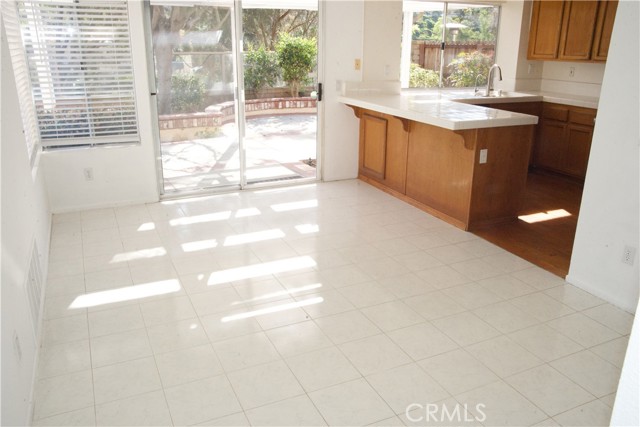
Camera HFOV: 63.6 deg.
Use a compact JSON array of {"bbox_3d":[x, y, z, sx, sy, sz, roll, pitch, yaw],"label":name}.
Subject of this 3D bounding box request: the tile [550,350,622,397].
[{"bbox_3d":[1.360,0.797,2.579,0.300,0.010,0.300,-8,20,-24],"label":"tile"}]

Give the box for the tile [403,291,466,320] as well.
[{"bbox_3d":[0.708,0.573,3.222,0.300,0.010,0.300,-8,20,-23],"label":"tile"}]

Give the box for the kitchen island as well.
[{"bbox_3d":[1.050,-0.610,5.199,0.898,0.940,1.933,-8,20,-24],"label":"kitchen island"}]

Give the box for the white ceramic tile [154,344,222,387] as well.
[{"bbox_3d":[-0.667,0.770,2.623,0.300,0.010,0.300,-8,20,-23],"label":"white ceramic tile"}]

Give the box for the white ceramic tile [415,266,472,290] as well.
[{"bbox_3d":[0.869,0.456,3.645,0.302,0.010,0.302,-8,20,-23],"label":"white ceramic tile"}]

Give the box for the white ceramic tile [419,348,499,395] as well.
[{"bbox_3d":[0.690,0.792,2.584,0.300,0.010,0.300,-8,20,-24],"label":"white ceramic tile"}]

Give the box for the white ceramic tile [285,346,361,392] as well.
[{"bbox_3d":[0.012,0.783,2.599,0.300,0.010,0.300,-8,20,-24],"label":"white ceramic tile"}]

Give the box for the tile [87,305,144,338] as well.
[{"bbox_3d":[-1.194,0.632,3.028,0.300,0.010,0.300,-8,20,-24],"label":"tile"}]

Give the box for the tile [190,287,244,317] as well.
[{"bbox_3d":[-0.635,0.547,3.218,0.297,0.010,0.297,-8,20,-24],"label":"tile"}]

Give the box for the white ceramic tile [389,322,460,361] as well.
[{"bbox_3d":[0.561,0.701,2.842,0.300,0.010,0.300,-8,20,-23],"label":"white ceramic tile"}]

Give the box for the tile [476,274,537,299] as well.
[{"bbox_3d":[1.254,0.493,3.465,0.300,0.010,0.300,-8,20,-23],"label":"tile"}]

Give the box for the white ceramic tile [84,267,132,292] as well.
[{"bbox_3d":[-1.427,0.449,3.485,0.297,0.010,0.297,-8,20,-24],"label":"white ceramic tile"}]

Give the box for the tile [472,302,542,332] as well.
[{"bbox_3d":[1.096,0.616,3.058,0.297,0.010,0.297,-8,20,-24],"label":"tile"}]

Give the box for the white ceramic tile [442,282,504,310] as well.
[{"bbox_3d":[0.983,0.534,3.340,0.300,0.010,0.300,-8,20,-23],"label":"white ceramic tile"}]

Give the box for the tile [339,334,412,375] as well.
[{"bbox_3d":[0.283,0.731,2.697,0.297,0.010,0.297,-8,20,-24],"label":"tile"}]

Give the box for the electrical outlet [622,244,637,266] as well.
[{"bbox_3d":[1.847,0.253,3.081,0.008,0.115,0.071,-8,20,-23],"label":"electrical outlet"}]

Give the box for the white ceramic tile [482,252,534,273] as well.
[{"bbox_3d":[1.424,0.377,3.885,0.302,0.010,0.302,-8,20,-23],"label":"white ceramic tile"}]

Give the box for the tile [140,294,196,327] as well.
[{"bbox_3d":[-0.923,0.606,3.188,0.302,0.010,0.302,-8,20,-23],"label":"tile"}]

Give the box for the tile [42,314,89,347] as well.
[{"bbox_3d":[-1.410,0.656,2.874,0.212,0.010,0.297,-8,20,-24],"label":"tile"}]

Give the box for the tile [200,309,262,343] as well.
[{"bbox_3d":[-0.519,0.645,3.001,0.300,0.010,0.300,-8,20,-24],"label":"tile"}]

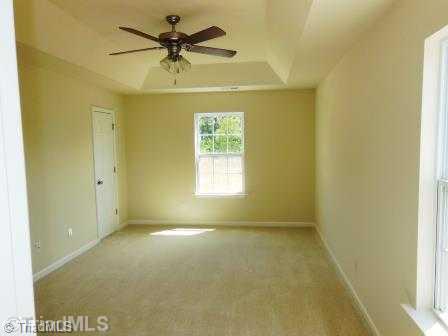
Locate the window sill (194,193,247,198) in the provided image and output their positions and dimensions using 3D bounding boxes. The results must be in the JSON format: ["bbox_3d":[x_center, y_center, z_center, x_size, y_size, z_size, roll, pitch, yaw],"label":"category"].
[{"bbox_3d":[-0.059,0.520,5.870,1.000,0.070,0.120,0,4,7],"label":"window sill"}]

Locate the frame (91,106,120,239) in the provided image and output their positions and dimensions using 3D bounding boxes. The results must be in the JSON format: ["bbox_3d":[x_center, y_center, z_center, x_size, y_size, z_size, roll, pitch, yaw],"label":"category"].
[{"bbox_3d":[-1.962,0.083,5.340,0.120,2.120,0.840,0,4,7],"label":"frame"}]

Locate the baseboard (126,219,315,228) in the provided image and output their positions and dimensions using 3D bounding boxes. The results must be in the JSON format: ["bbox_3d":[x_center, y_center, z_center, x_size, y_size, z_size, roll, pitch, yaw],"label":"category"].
[{"bbox_3d":[-0.107,1.028,5.926,3.463,0.090,0.020,0,4,7],"label":"baseboard"}]

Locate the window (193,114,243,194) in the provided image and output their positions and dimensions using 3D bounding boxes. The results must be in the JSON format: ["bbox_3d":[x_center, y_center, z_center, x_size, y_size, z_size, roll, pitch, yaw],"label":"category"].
[{"bbox_3d":[-0.074,-0.253,5.861,0.895,1.470,0.100,0,4,7],"label":"window"}]

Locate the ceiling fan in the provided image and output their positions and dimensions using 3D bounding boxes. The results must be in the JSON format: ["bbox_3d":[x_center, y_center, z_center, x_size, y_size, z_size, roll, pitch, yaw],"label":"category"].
[{"bbox_3d":[-0.499,-1.186,3.124,1.330,0.570,1.330,0,4,7],"label":"ceiling fan"}]

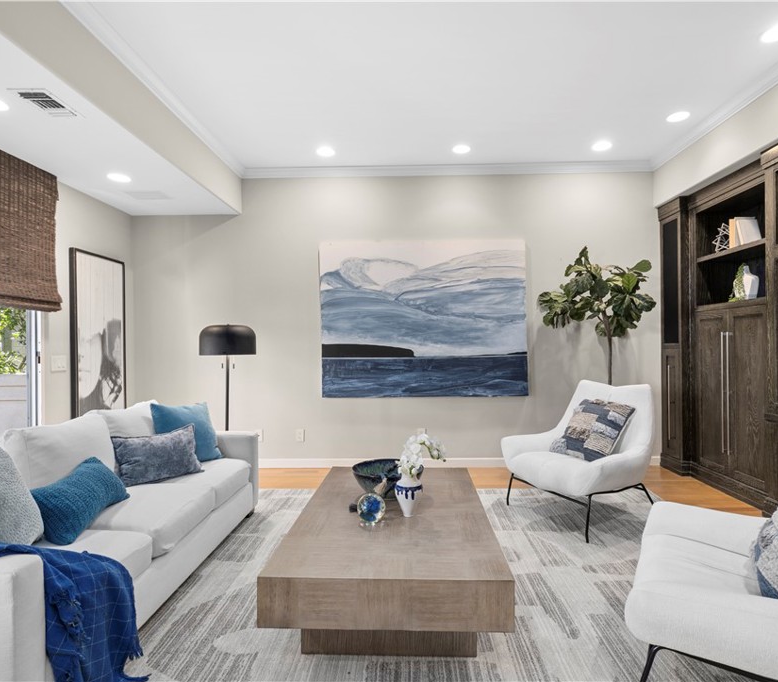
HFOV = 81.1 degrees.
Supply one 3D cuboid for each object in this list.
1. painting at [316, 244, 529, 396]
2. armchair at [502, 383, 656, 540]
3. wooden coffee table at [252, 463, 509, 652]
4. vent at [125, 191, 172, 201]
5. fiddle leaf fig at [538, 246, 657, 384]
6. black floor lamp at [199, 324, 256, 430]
[{"bbox_3d":[0.326,-0.208,4.300,1.932,1.475,0.040,0,0,2],"label":"painting"},{"bbox_3d":[1.351,0.742,3.158,0.821,0.892,0.791,0,0,-26],"label":"armchair"},{"bbox_3d":[0.026,1.020,2.324,0.908,0.353,1.428,0,0,3],"label":"wooden coffee table"},{"bbox_3d":[-2.014,-1.212,3.824,0.300,0.020,0.205,0,0,2],"label":"vent"},{"bbox_3d":[1.718,0.207,3.751,0.967,1.960,0.850,0,0,2],"label":"fiddle leaf fig"},{"bbox_3d":[-1.381,0.538,3.915,0.494,1.351,0.494,0,0,2],"label":"black floor lamp"}]

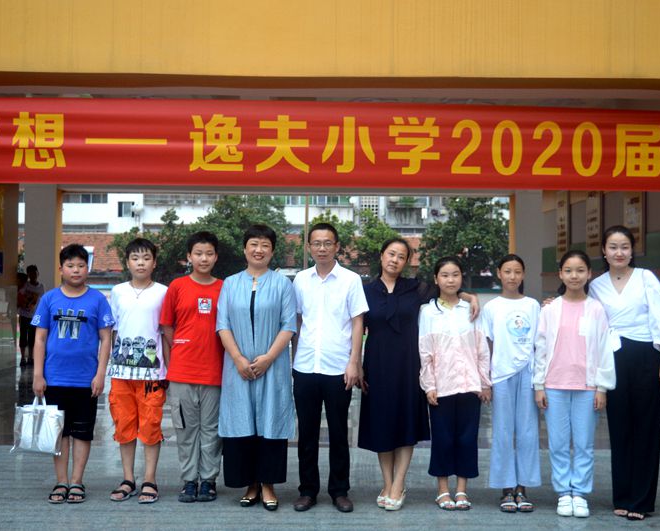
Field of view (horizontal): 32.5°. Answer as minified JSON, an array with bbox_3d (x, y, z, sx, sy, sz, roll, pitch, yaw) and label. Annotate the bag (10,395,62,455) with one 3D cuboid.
[{"bbox_3d":[-1.721,0.948,6.660,0.316,0.348,0.100,1,-1,-7],"label":"bag"}]

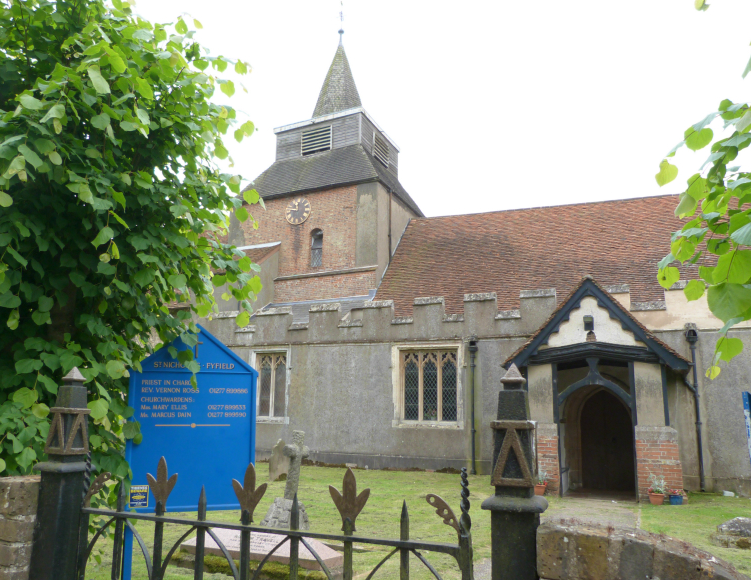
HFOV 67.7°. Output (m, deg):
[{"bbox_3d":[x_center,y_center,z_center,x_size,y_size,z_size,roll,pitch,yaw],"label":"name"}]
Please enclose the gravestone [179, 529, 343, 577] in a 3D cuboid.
[{"bbox_3d":[-1.265,2.873,6.284,1.800,0.290,0.600,-4,-10,23],"label":"gravestone"}]

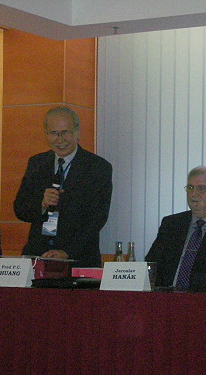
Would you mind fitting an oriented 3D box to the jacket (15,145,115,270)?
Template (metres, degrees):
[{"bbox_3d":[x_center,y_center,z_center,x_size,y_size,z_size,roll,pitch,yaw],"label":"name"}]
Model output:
[{"bbox_3d":[-0.217,0.141,6.380,0.530,0.710,0.380,-1,-4,24],"label":"jacket"}]

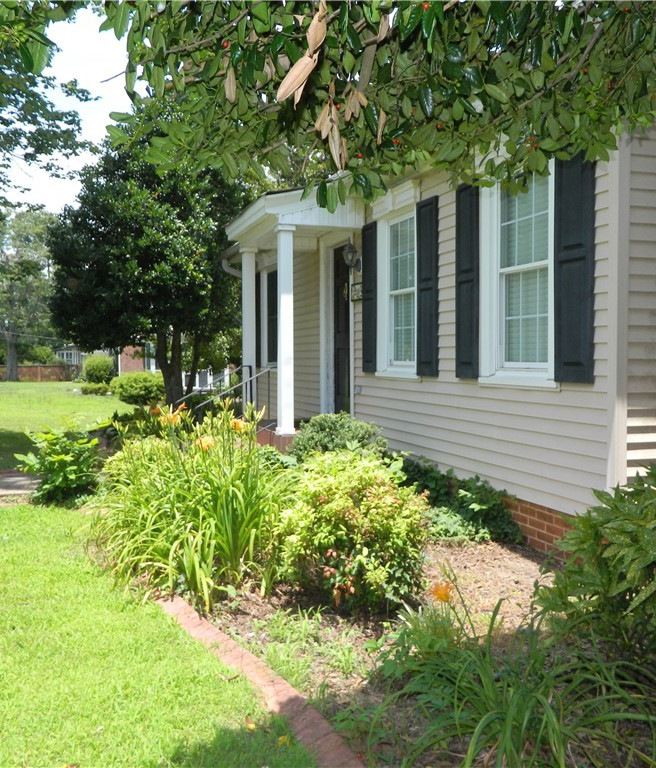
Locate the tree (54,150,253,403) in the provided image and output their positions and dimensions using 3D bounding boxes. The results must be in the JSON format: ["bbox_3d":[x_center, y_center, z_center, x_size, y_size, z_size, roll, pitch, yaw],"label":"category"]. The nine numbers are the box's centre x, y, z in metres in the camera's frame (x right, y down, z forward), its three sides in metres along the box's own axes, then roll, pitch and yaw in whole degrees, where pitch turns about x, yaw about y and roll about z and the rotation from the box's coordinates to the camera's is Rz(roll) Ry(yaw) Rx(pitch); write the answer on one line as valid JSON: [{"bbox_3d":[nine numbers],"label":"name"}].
[{"bbox_3d":[-4.730,-2.860,19.500,5.300,7.000,5.000,0,2,0],"label":"tree"}]

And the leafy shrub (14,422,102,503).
[{"bbox_3d":[-2.600,0.755,7.100,0.820,0.770,0.750,0,2,0],"label":"leafy shrub"}]

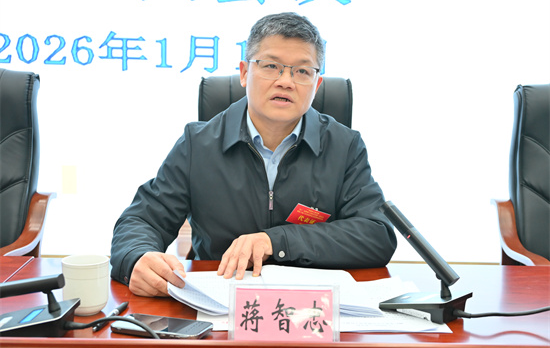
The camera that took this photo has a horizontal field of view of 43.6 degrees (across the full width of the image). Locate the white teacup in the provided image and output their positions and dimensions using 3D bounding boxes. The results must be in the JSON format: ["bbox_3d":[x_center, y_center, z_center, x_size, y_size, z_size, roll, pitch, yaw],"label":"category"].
[{"bbox_3d":[-0.355,0.209,1.287,0.089,0.100,0.089,1,7,0],"label":"white teacup"}]

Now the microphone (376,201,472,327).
[{"bbox_3d":[0.275,0.163,1.301,0.175,0.205,0.095,6,9,36],"label":"microphone"}]

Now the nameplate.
[{"bbox_3d":[0.017,0.231,1.162,0.188,0.098,0.060,1,7,0],"label":"nameplate"}]

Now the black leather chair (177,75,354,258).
[{"bbox_3d":[-0.005,0.318,2.044,0.630,1.210,0.700,1,7,0],"label":"black leather chair"}]

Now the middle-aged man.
[{"bbox_3d":[-0.040,0.301,1.689,0.640,1.330,0.700,1,7,0],"label":"middle-aged man"}]

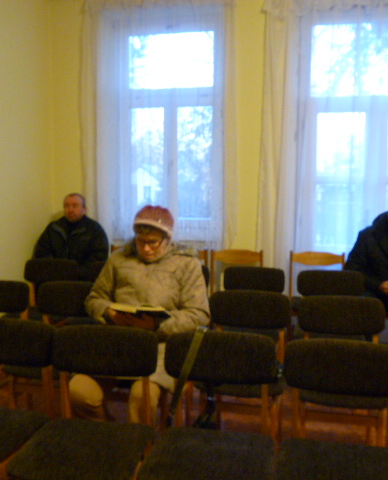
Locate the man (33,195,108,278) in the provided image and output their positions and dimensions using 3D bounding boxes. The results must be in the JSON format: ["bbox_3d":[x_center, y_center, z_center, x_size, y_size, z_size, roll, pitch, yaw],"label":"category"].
[{"bbox_3d":[-1.149,0.265,4.362,0.630,1.344,0.800,1,6,11],"label":"man"}]

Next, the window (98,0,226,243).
[{"bbox_3d":[-0.342,-1.066,4.720,1.270,2.230,0.200,1,6,11],"label":"window"}]

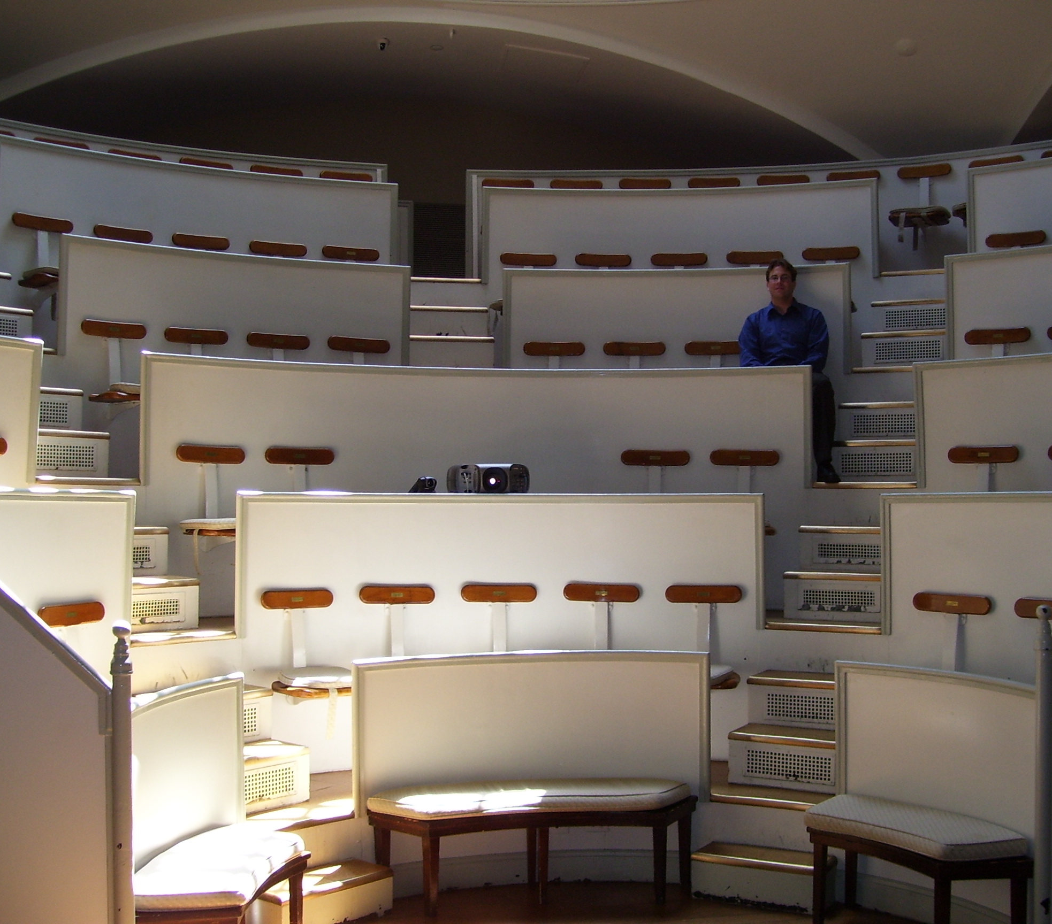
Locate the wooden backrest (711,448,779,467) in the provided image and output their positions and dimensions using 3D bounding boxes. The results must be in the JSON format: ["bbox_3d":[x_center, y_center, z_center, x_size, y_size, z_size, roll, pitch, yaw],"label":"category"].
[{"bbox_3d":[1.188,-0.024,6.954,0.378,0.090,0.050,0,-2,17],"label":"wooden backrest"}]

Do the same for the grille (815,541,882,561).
[{"bbox_3d":[1.614,0.444,6.349,0.365,0.112,0.020,-1,-2,26],"label":"grille"}]

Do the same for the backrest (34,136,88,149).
[{"bbox_3d":[-3.077,-2.104,8.498,0.369,0.096,0.045,2,-3,-36],"label":"backrest"}]

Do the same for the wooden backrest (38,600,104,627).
[{"bbox_3d":[-1.798,0.604,5.074,0.042,0.093,0.380,-1,-2,28],"label":"wooden backrest"}]

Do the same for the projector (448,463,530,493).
[{"bbox_3d":[-0.187,0.095,6.307,0.395,0.155,0.330,0,-1,-7],"label":"projector"}]

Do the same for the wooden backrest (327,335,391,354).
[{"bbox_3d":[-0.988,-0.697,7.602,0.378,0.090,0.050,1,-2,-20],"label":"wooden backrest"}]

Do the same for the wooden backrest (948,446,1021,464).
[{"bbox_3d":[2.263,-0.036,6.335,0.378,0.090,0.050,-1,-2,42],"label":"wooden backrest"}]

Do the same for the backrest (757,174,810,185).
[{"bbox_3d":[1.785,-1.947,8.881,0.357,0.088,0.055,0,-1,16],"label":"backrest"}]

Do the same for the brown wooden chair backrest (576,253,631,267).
[{"bbox_3d":[0.519,-1.350,8.580,0.378,0.090,0.050,0,-2,3],"label":"brown wooden chair backrest"}]

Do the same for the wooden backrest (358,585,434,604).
[{"bbox_3d":[-0.581,0.601,5.810,0.352,0.085,0.038,1,-3,-22],"label":"wooden backrest"}]

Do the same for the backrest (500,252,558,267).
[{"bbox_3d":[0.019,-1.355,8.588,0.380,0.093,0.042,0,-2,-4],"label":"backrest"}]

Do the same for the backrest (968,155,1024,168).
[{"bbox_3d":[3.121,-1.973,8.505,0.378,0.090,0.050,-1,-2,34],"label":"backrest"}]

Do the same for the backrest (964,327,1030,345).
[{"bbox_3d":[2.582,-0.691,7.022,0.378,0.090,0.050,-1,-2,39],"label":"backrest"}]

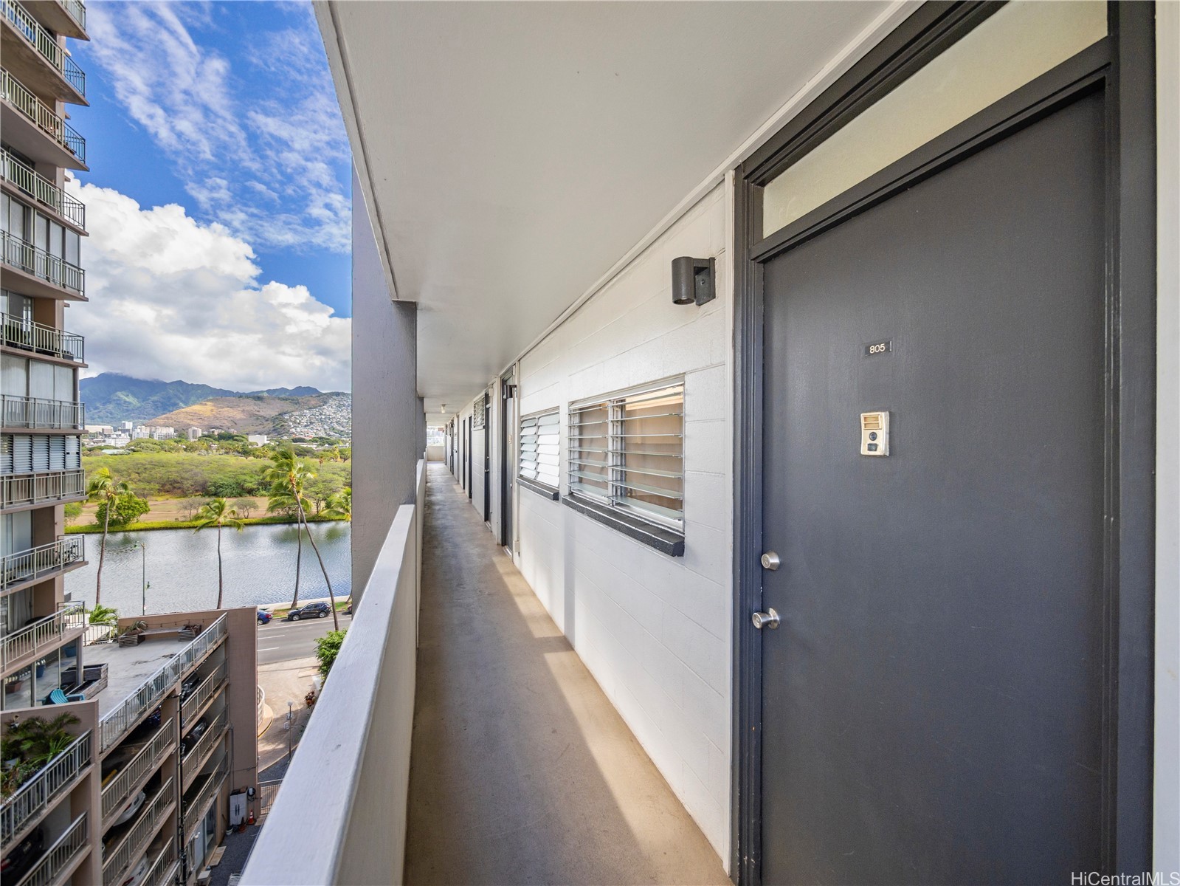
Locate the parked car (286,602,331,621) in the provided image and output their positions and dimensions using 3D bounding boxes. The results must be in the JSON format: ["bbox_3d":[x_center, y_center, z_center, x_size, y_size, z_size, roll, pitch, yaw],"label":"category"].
[{"bbox_3d":[-33.918,20.346,58.061,4.500,1.620,1.840,0,1,-20],"label":"parked car"}]

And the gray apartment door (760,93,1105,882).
[{"bbox_3d":[0.759,0.458,1.224,0.045,2.130,0.910,0,1,-19],"label":"gray apartment door"}]

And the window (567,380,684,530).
[{"bbox_3d":[0.146,0.054,2.836,0.100,0.680,1.740,0,1,-19],"label":"window"}]

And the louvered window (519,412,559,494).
[{"bbox_3d":[-0.499,0.037,4.750,0.100,0.680,1.740,0,1,-19],"label":"louvered window"}]

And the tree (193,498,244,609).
[{"bbox_3d":[-44.800,13.900,57.600,5.000,14.300,5.000,0,1,-20],"label":"tree"}]

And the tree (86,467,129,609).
[{"bbox_3d":[-54.200,11.950,53.500,4.300,18.400,4.300,0,1,-20],"label":"tree"}]

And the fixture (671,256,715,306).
[{"bbox_3d":[0.383,-0.610,1.803,0.150,0.158,0.100,0,1,-19],"label":"fixture"}]

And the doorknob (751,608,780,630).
[{"bbox_3d":[0.583,0.586,1.576,0.068,0.066,0.066,0,1,-19],"label":"doorknob"}]

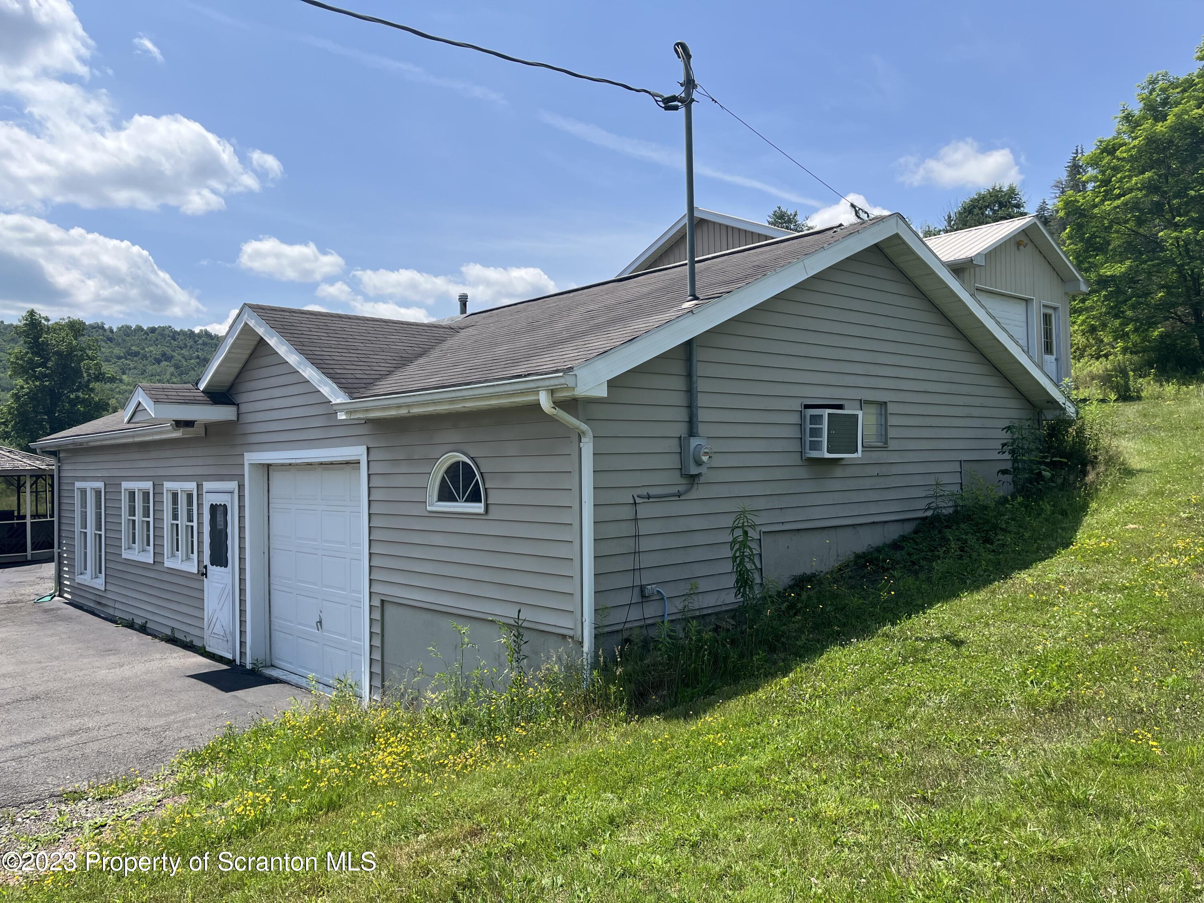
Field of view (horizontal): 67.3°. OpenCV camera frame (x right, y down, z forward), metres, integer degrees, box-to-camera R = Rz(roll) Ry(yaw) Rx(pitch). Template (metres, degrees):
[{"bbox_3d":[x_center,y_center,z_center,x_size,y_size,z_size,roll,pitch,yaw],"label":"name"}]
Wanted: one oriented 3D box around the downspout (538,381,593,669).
[{"bbox_3d":[-0.235,0.605,6.432,0.417,2.081,0.080,0,-1,-42],"label":"downspout"}]

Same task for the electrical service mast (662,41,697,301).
[{"bbox_3d":[0.642,-2.268,7.282,0.300,2.105,0.160,-1,-1,-34],"label":"electrical service mast"}]

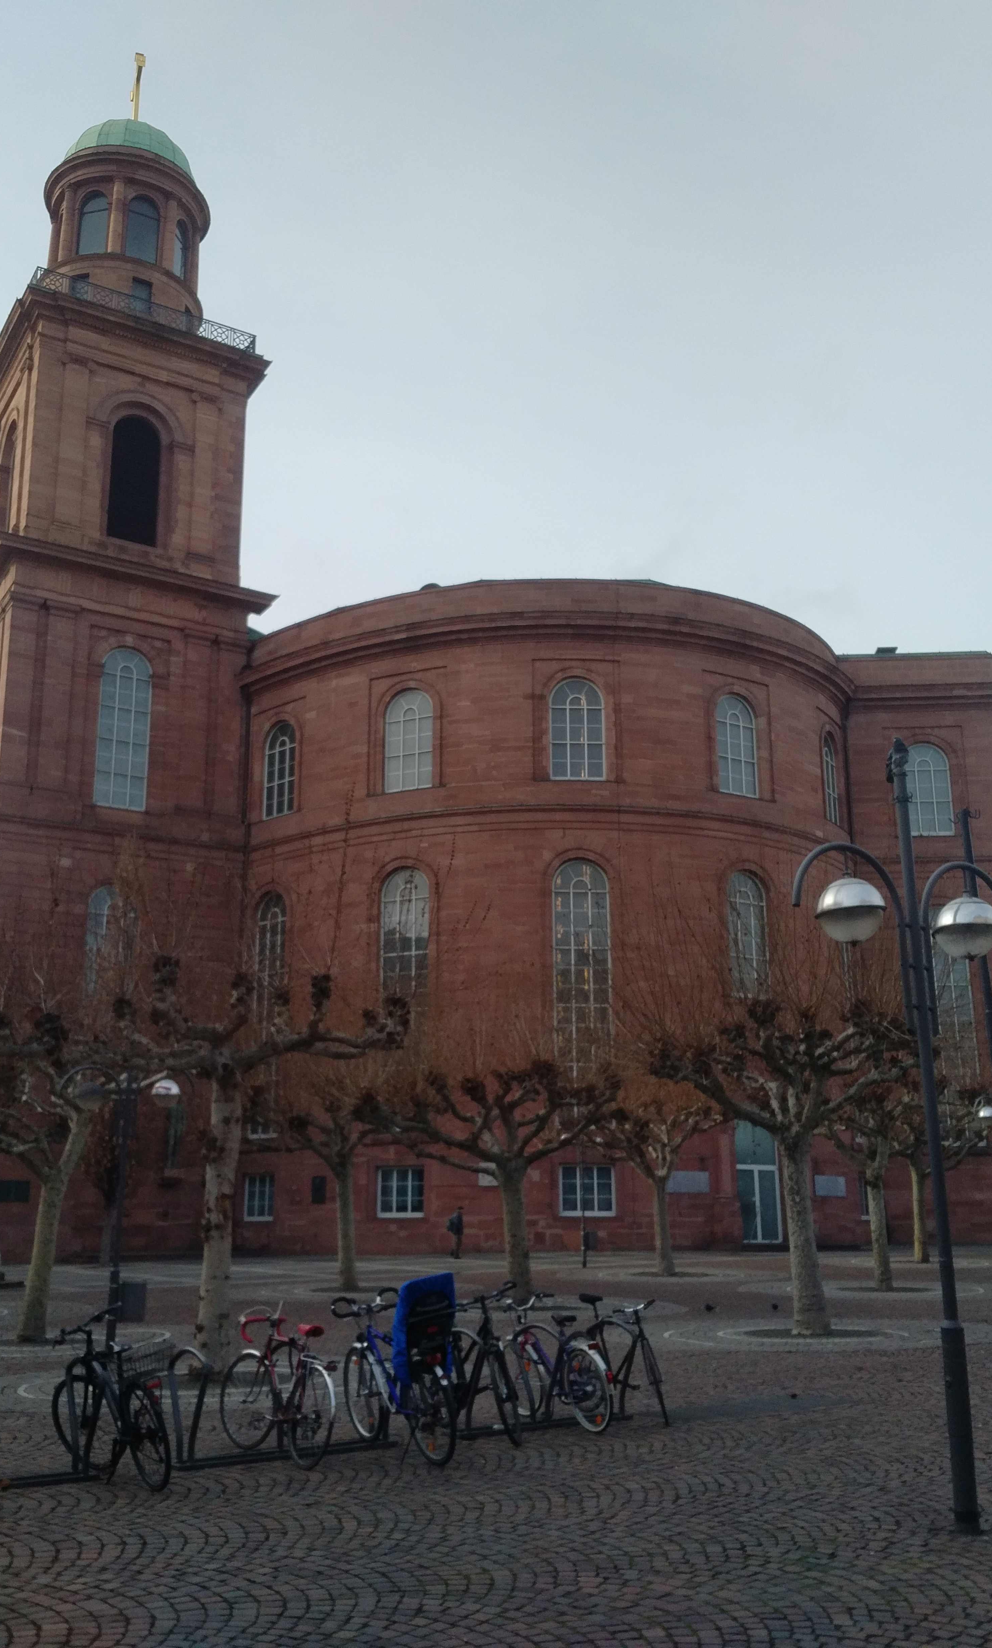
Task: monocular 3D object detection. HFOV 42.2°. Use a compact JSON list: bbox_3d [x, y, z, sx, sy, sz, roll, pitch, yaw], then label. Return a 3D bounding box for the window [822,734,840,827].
[{"bbox_3d":[15.600,-2.060,59.790,0.350,4.500,2.200,-9,-17,31],"label":"window"}]

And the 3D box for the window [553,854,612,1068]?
[{"bbox_3d":[3.350,5.980,50.450,2.300,9.400,0.350,0,-14,-2],"label":"window"}]

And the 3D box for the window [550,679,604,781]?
[{"bbox_3d":[3.310,-3.890,52.950,2.200,4.400,0.350,0,-14,-2],"label":"window"}]

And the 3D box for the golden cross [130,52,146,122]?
[{"bbox_3d":[-19.306,-39.647,69.419,0.450,4.100,2.700,8,-17,-32],"label":"golden cross"}]

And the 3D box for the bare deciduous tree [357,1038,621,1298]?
[{"bbox_3d":[-0.160,7.600,28.500,5.700,5.500,5.200,-1,-14,0],"label":"bare deciduous tree"}]

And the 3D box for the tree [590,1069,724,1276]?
[{"bbox_3d":[4.640,9.930,36.900,4.000,5.600,3.900,-1,-14,0],"label":"tree"}]

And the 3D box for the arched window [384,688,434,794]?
[{"bbox_3d":[-3.680,-3.490,54.060,2.250,4.450,0.350,-6,-15,20],"label":"arched window"}]

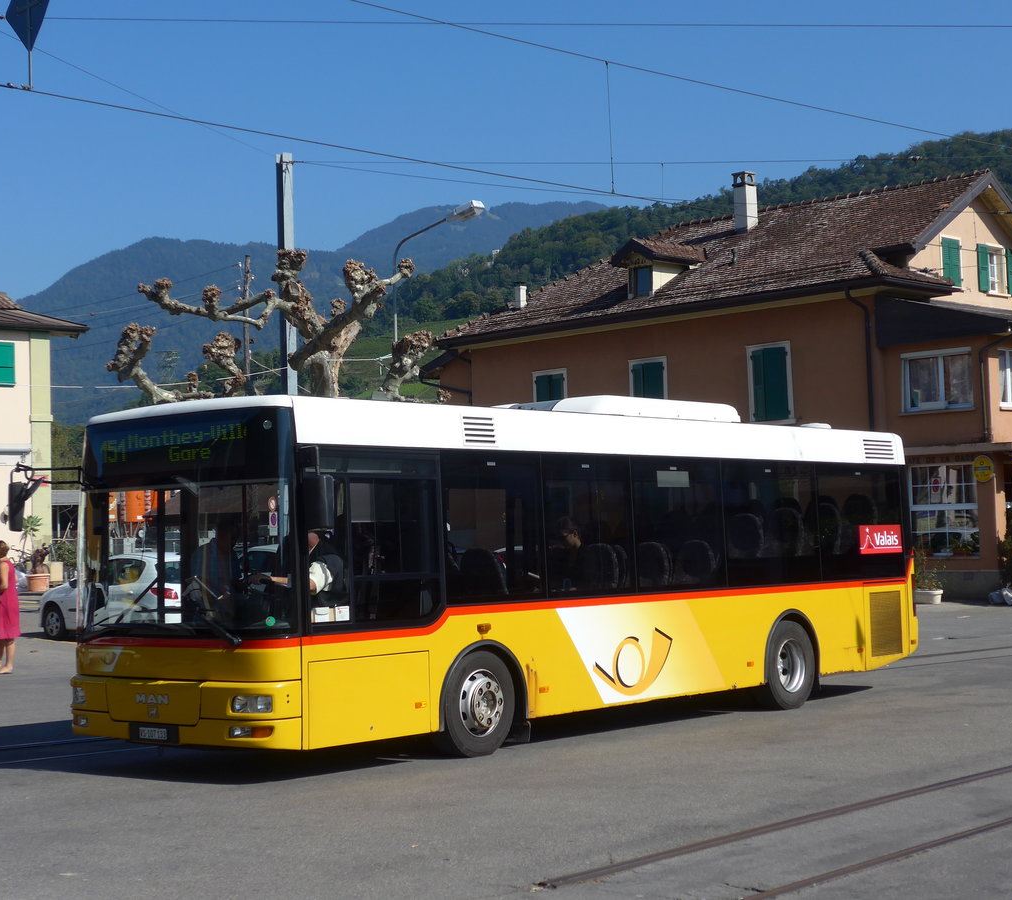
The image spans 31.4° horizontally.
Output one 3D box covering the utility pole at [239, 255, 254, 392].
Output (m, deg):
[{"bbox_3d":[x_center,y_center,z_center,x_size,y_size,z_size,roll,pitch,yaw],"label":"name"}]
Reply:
[{"bbox_3d":[-7.166,-0.642,50.721,0.420,9.800,0.300,-2,-3,0],"label":"utility pole"}]

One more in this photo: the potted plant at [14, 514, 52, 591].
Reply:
[{"bbox_3d":[-12.189,2.644,46.500,0.950,1.950,0.950,-2,-3,0],"label":"potted plant"}]

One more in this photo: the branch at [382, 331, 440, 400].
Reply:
[{"bbox_3d":[-1.552,-1.343,29.000,0.950,1.150,0.900,-2,-3,0],"label":"branch"}]

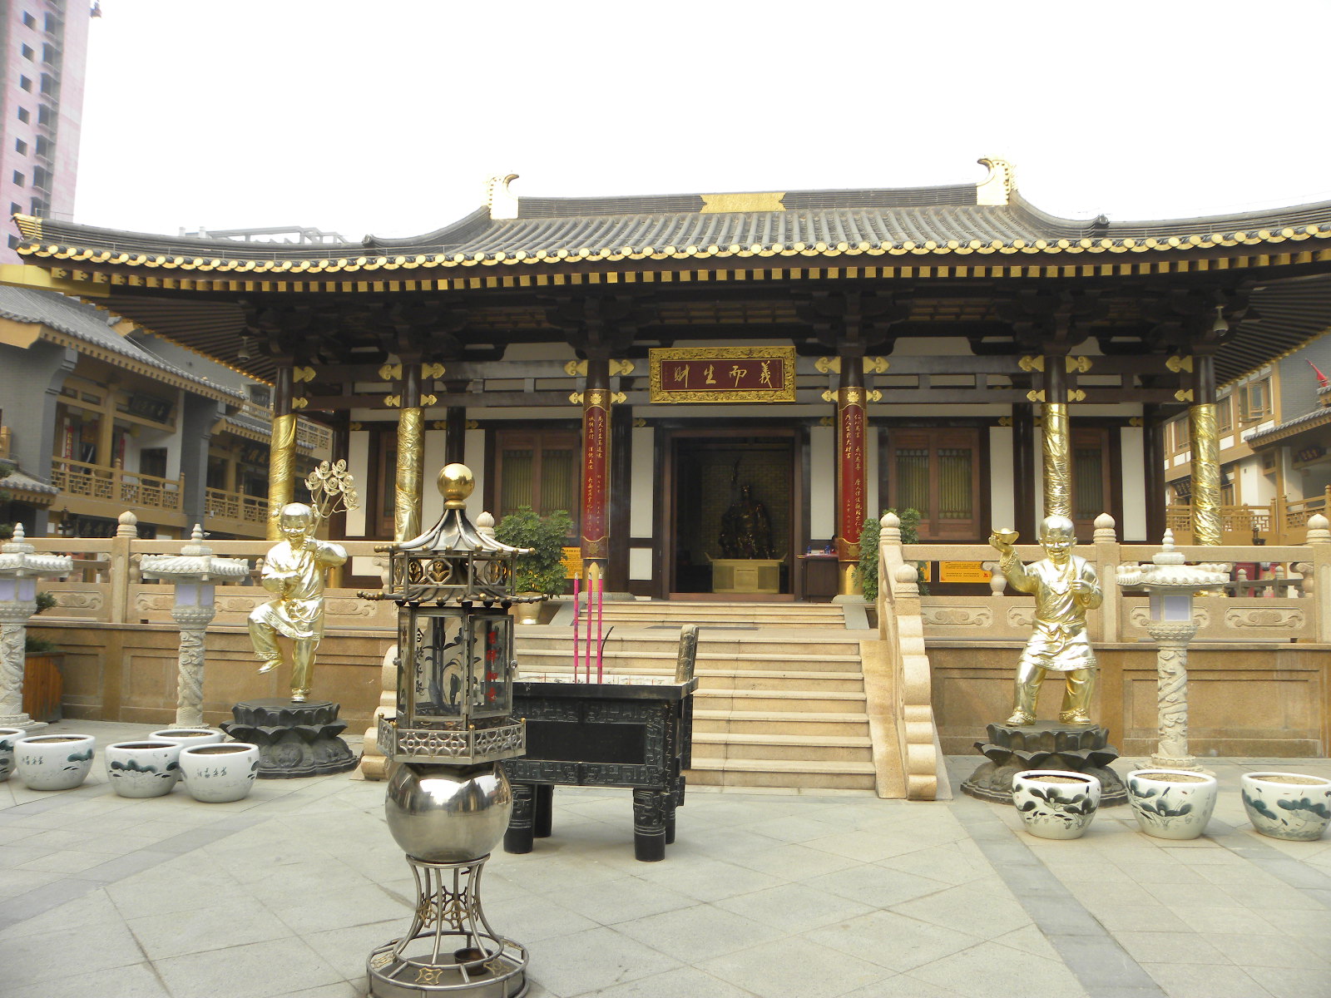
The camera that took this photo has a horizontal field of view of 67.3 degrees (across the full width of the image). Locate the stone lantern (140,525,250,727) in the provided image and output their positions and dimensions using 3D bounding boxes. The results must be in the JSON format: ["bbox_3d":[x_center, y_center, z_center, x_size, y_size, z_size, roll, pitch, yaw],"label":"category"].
[{"bbox_3d":[-4.746,1.357,10.084,0.680,2.160,0.680,0,-6,7],"label":"stone lantern"}]

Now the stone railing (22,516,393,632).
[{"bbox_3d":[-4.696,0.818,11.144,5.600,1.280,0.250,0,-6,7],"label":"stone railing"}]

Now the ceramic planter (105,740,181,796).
[{"bbox_3d":[-3.971,2.058,7.603,0.528,0.361,0.528,0,-5,5],"label":"ceramic planter"}]

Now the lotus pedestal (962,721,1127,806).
[{"bbox_3d":[3.075,2.132,8.174,1.265,0.508,1.265,0,-5,5],"label":"lotus pedestal"}]

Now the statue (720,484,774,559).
[{"bbox_3d":[1.952,0.544,23.906,1.293,1.820,1.050,0,-6,7],"label":"statue"}]

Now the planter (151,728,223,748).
[{"bbox_3d":[-3.766,2.055,7.865,0.535,0.360,0.535,0,-6,7],"label":"planter"}]

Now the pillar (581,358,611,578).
[{"bbox_3d":[-1.159,-0.346,16.587,0.460,4.060,0.460,0,-6,7],"label":"pillar"}]

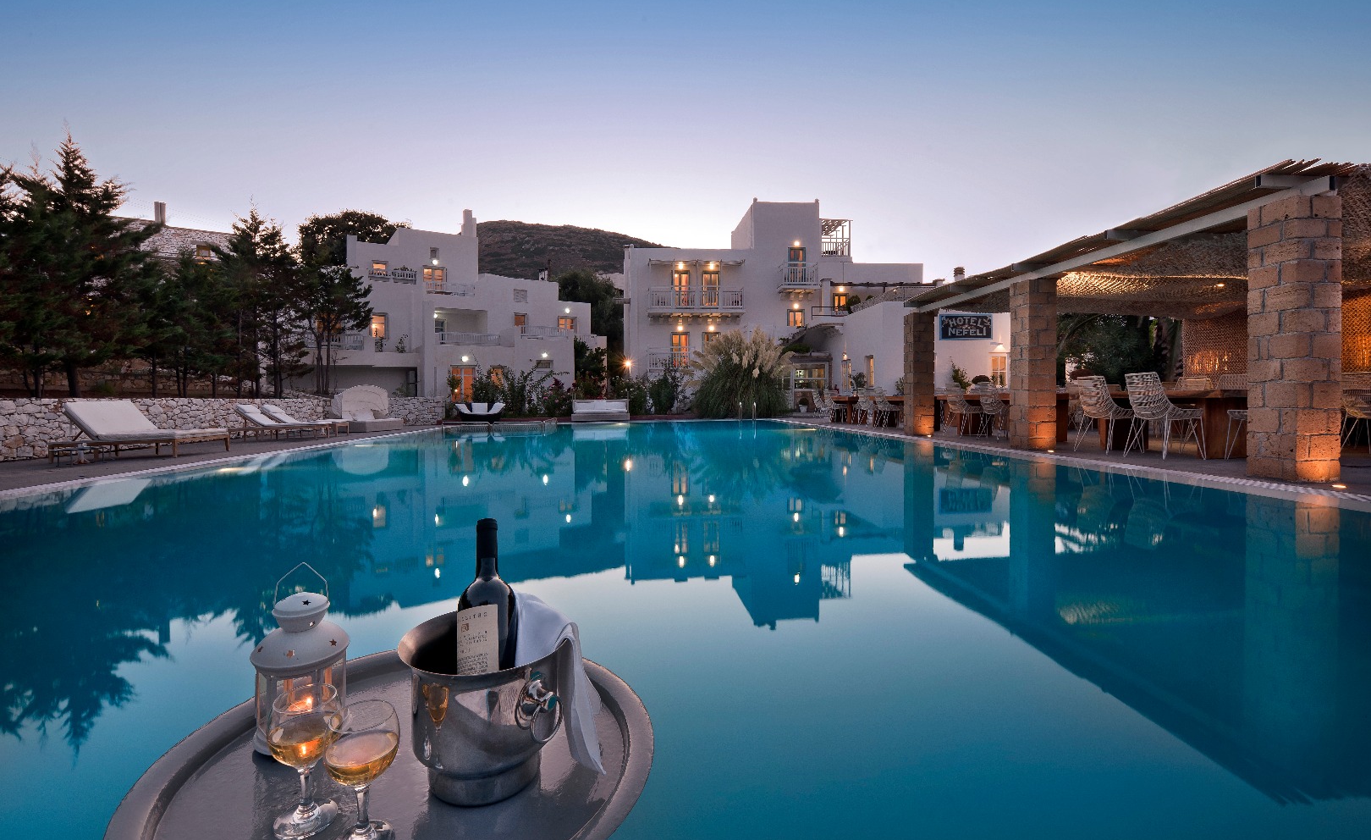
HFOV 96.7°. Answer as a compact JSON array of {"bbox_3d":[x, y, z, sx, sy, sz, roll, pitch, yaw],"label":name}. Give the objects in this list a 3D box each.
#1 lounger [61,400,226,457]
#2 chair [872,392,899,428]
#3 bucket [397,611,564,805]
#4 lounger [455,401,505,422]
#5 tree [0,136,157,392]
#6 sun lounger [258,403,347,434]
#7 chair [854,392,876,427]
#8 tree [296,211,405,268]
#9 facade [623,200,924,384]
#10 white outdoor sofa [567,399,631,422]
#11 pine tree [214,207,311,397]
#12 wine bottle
[{"bbox_3d":[-9.350,0.140,10.550,2.000,0.900,1.250,-1,2,-7],"label":"lounger"},{"bbox_3d":[4.050,-0.240,12.000,0.560,0.830,0.500,-1,1,-7],"label":"chair"},{"bbox_3d":[-0.266,0.379,0.816,0.225,0.190,0.212,1,3,0],"label":"bucket"},{"bbox_3d":[-7.100,-0.260,21.100,1.720,0.690,1.000,-1,1,-10],"label":"lounger"},{"bbox_3d":[-13.000,-3.350,13.100,2.800,5.600,2.800,1,2,45],"label":"tree"},{"bbox_3d":[-10.350,-0.060,16.700,2.000,0.830,0.680,-1,2,-6],"label":"sun lounger"},{"bbox_3d":[4.530,-0.290,15.200,0.570,0.890,0.520,-1,2,-3],"label":"chair"},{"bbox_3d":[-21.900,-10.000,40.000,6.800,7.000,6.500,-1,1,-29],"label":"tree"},{"bbox_3d":[4.700,-6.300,37.000,16.300,11.000,8.000,-1,2,-6],"label":"facade"},{"bbox_3d":[-2.900,-0.330,20.700,1.980,0.740,1.100,-1,1,-6],"label":"white outdoor sofa"},{"bbox_3d":[-13.900,-3.850,20.000,2.750,6.200,2.750,-1,2,0],"label":"pine tree"},{"bbox_3d":[-0.266,0.283,0.820,0.075,0.305,0.075,0,1,22],"label":"wine bottle"}]

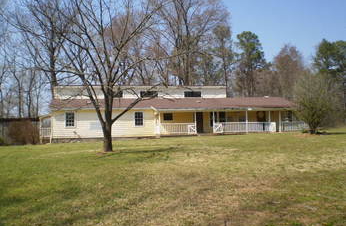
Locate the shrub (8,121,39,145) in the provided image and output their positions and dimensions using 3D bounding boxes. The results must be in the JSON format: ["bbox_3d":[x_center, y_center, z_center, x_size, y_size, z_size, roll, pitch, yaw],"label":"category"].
[{"bbox_3d":[-14.725,2.021,35.485,2.958,2.366,2.600,-1,-1,0],"label":"shrub"}]

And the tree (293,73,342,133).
[{"bbox_3d":[13.446,-0.968,33.164,4.425,5.716,4.300,-1,-1,0],"label":"tree"}]

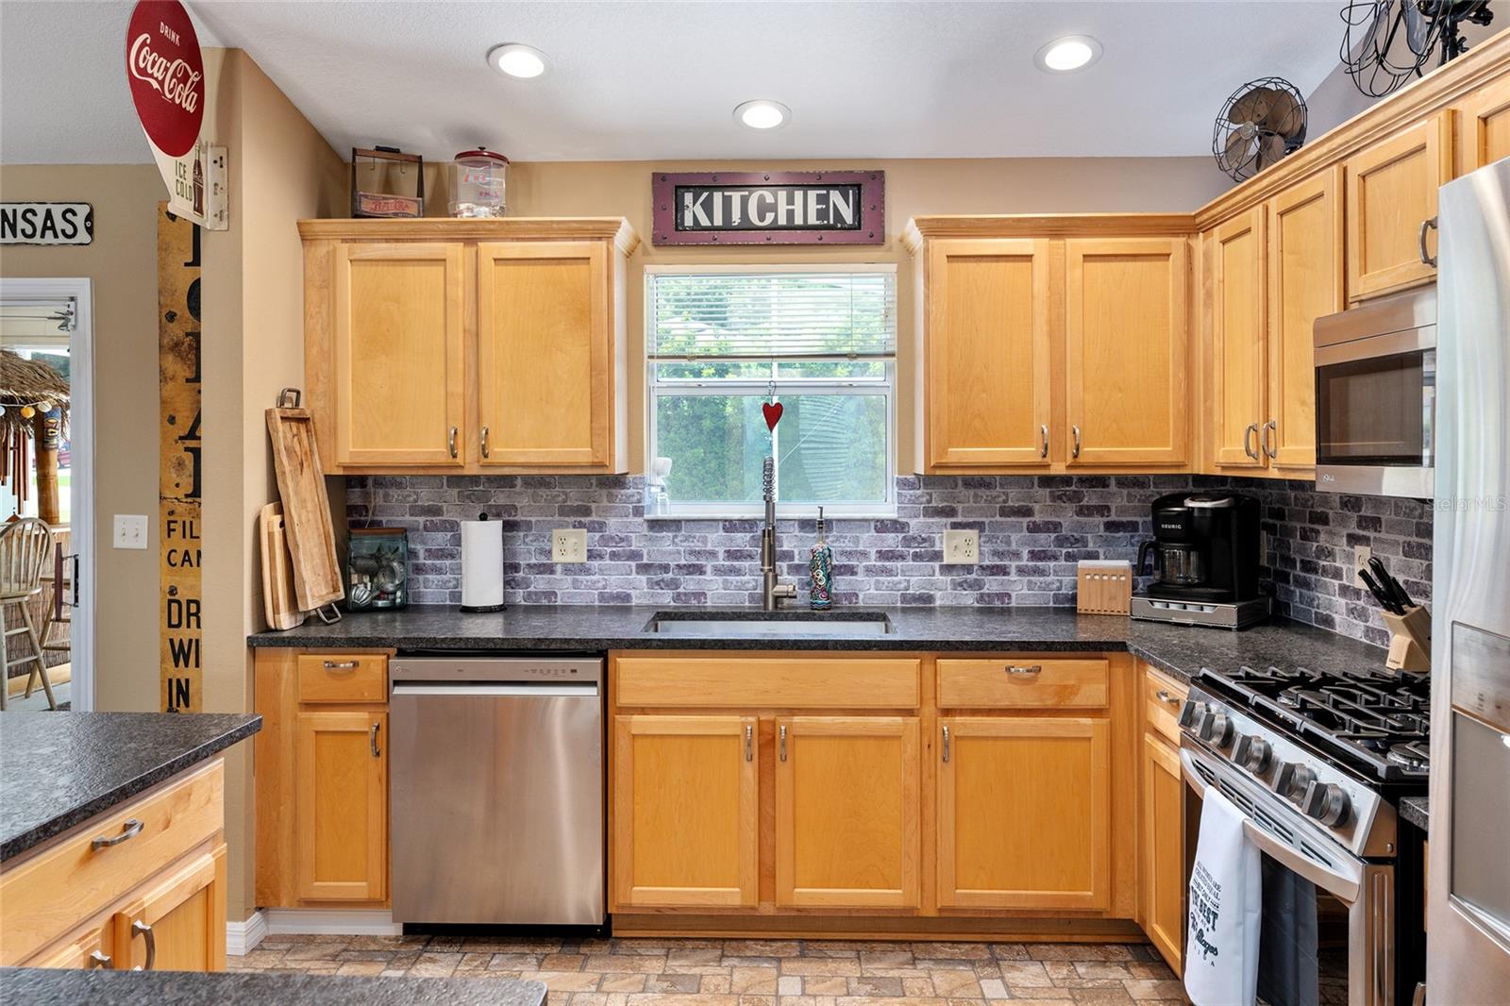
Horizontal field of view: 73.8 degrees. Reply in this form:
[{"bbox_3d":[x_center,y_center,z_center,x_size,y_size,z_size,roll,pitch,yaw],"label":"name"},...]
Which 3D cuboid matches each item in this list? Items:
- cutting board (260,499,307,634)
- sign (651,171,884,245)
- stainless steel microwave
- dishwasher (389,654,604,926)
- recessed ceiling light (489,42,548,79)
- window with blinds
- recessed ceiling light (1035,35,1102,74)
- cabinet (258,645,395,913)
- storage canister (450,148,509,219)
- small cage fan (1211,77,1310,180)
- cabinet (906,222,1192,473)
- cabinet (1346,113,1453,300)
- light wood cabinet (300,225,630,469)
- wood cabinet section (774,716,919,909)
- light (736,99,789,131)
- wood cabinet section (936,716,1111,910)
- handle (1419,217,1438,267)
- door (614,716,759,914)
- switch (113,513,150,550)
[{"bbox_3d":[-1.420,0.183,3.070,0.035,0.375,0.260,-5,2,2],"label":"cutting board"},{"bbox_3d":[0.045,-1.005,3.430,0.792,0.247,0.030,0,2,2],"label":"sign"},{"bbox_3d":[1.459,-0.214,1.915,0.400,0.410,0.755,0,2,2],"label":"stainless steel microwave"},{"bbox_3d":[-0.720,0.806,3.146,0.605,0.780,0.610,0,2,2],"label":"dishwasher"},{"bbox_3d":[-0.675,-1.266,2.885,0.188,0.025,0.188,0,-9,2],"label":"recessed ceiling light"},{"bbox_3d":[0.057,-0.387,3.480,0.865,0.868,0.090,0,2,2],"label":"window with blinds"},{"bbox_3d":[0.884,-1.263,2.834,0.188,0.025,0.188,0,-9,2],"label":"recessed ceiling light"},{"bbox_3d":[-1.224,0.780,3.180,0.400,0.760,0.610,0,2,2],"label":"cabinet"},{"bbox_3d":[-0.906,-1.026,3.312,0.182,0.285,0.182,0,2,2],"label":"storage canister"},{"bbox_3d":[1.443,-1.020,2.846,0.220,0.345,0.285,-1,2,-33],"label":"small cage fan"},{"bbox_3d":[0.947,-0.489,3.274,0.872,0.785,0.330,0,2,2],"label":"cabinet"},{"bbox_3d":[1.479,-0.595,2.060,0.330,0.350,0.390,0,2,2],"label":"cabinet"},{"bbox_3d":[-0.910,-0.486,3.310,1.010,0.790,0.350,0,2,2],"label":"light wood cabinet"},{"bbox_3d":[0.264,0.879,2.848,0.412,0.543,0.040,0,1,2],"label":"wood cabinet section"},{"bbox_3d":[0.024,-1.214,3.150,0.185,0.030,0.185,0,-7,0],"label":"light"},{"bbox_3d":[0.757,0.876,2.832,0.488,0.541,0.040,0,1,2],"label":"wood cabinet section"},{"bbox_3d":[1.311,-0.506,1.960,0.033,0.102,0.016,0,2,2],"label":"handle"},{"bbox_3d":[-0.195,0.879,2.863,0.411,0.545,0.040,0,1,2],"label":"door"},{"bbox_3d":[-2.196,0.104,3.542,0.117,0.117,0.014,0,2,2],"label":"switch"}]

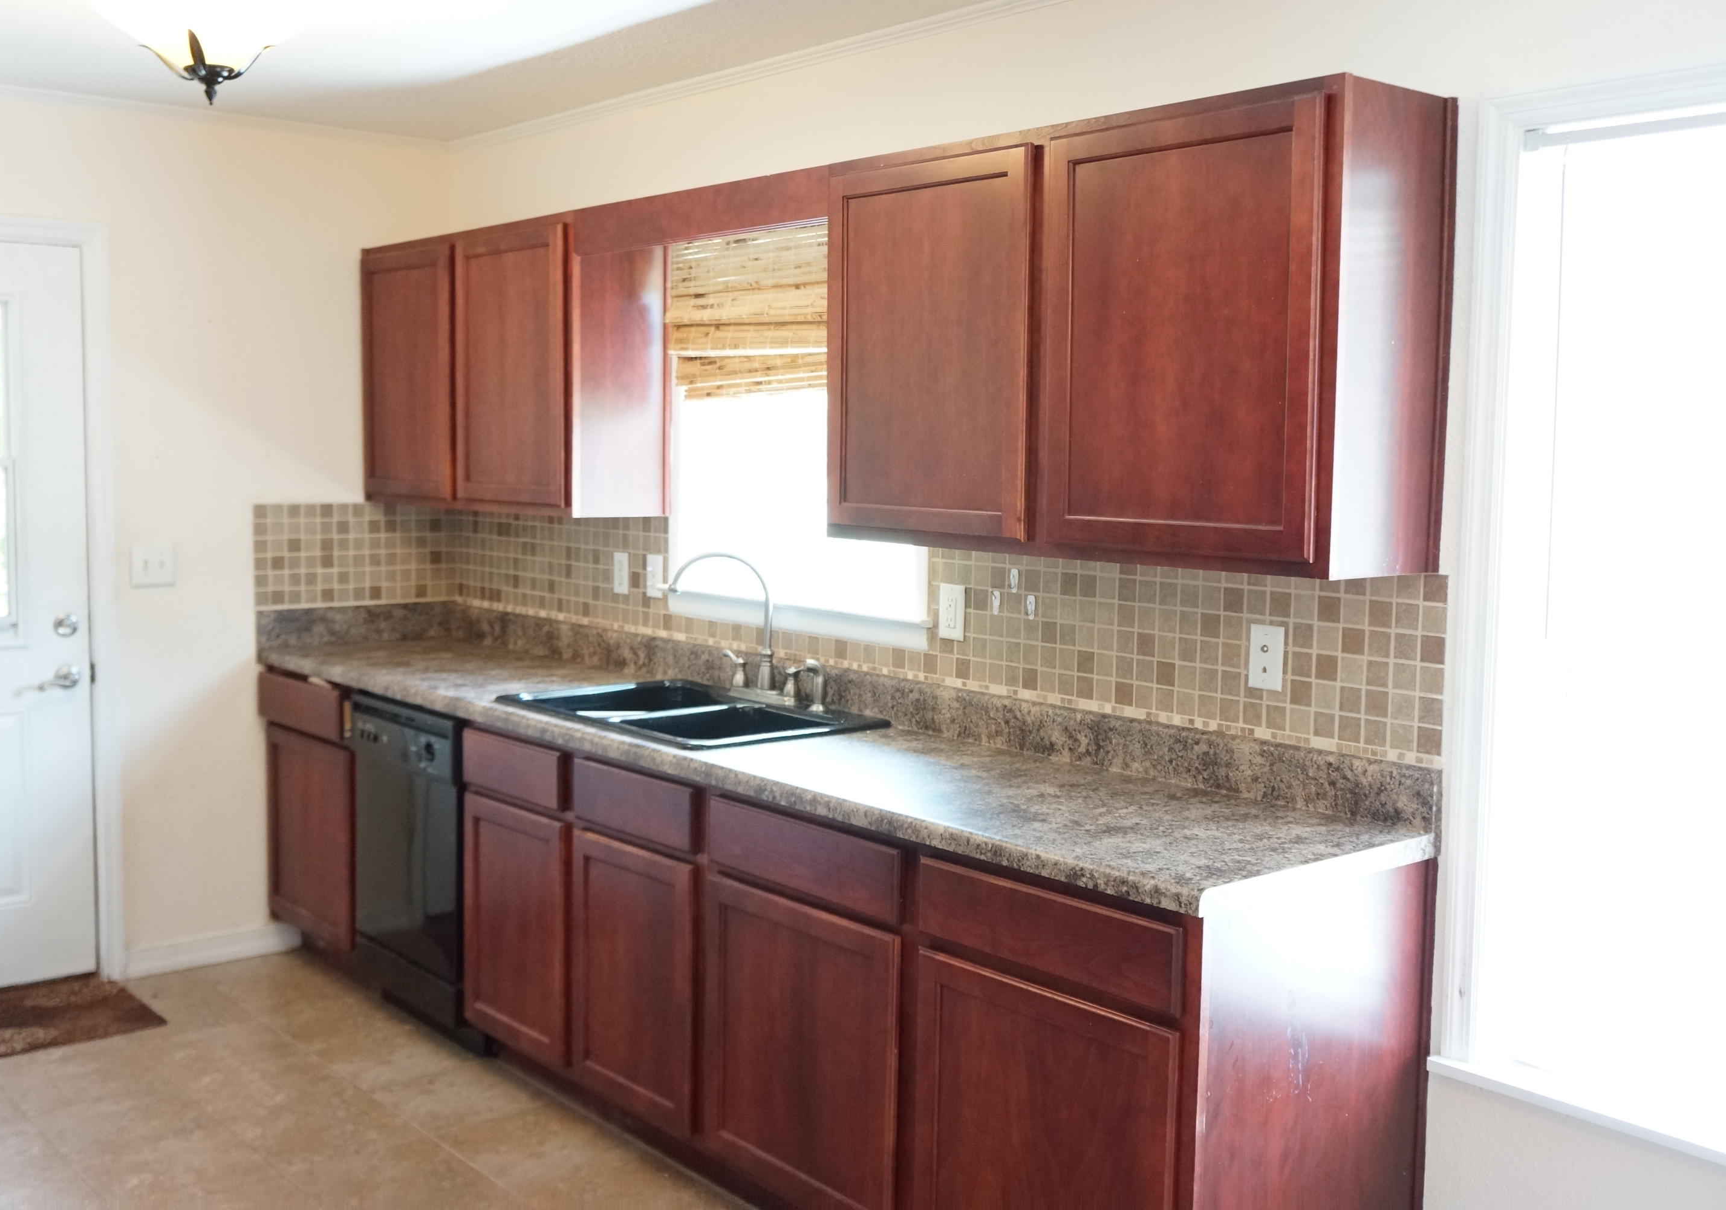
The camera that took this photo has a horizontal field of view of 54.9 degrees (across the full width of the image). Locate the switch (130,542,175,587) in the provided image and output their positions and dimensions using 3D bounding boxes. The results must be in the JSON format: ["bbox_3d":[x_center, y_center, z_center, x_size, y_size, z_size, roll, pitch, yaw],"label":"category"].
[{"bbox_3d":[-2.004,-0.113,4.705,0.120,0.121,0.012,-4,7,-41],"label":"switch"}]

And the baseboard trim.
[{"bbox_3d":[-1.911,1.008,4.905,0.515,0.085,0.016,-4,7,-41],"label":"baseboard trim"}]

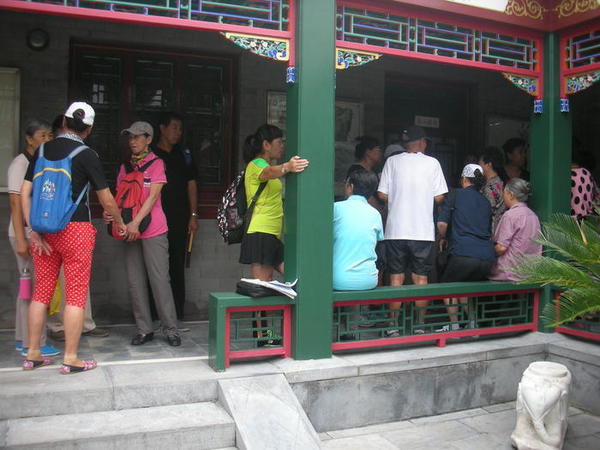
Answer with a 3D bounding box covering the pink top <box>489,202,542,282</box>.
[{"bbox_3d":[1.774,0.129,5.017,0.430,0.630,0.310,0,2,-34],"label":"pink top"}]

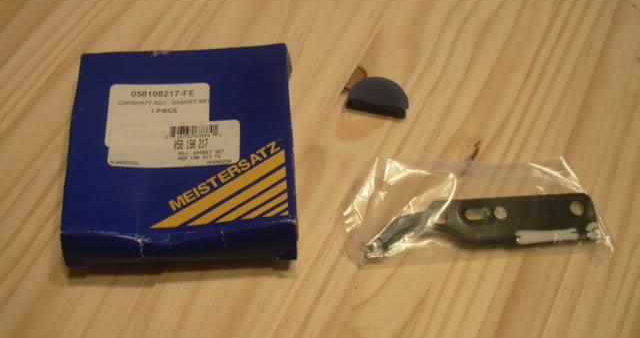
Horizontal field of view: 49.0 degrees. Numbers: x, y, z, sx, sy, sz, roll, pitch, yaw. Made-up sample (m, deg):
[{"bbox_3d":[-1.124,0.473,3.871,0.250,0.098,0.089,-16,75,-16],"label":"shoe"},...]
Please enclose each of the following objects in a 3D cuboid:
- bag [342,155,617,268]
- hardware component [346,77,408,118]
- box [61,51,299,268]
[{"bbox_3d":[0.080,0.018,0.366,0.137,0.013,0.063,-2,59,-5],"label":"bag"},{"bbox_3d":[0.034,-0.042,0.401,0.034,0.010,0.019,10,58,3],"label":"hardware component"},{"bbox_3d":[-0.071,-0.010,0.363,0.110,0.029,0.110,-3,59,-5],"label":"box"}]

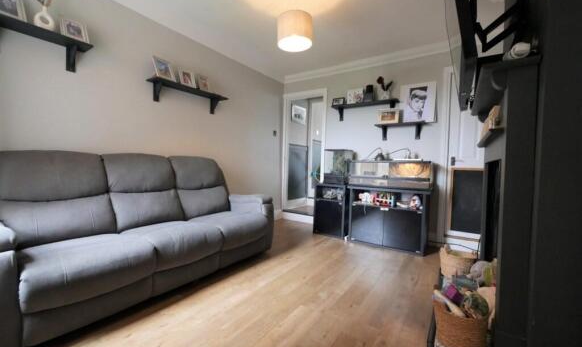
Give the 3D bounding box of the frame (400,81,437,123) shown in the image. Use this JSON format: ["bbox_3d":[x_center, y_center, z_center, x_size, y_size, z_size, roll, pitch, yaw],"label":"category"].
[{"bbox_3d":[1.608,-0.882,2.994,0.382,0.500,0.034,3,-4,34],"label":"frame"}]

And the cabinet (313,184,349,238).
[{"bbox_3d":[0.637,0.522,3.443,0.466,0.722,0.392,3,2,34],"label":"cabinet"}]

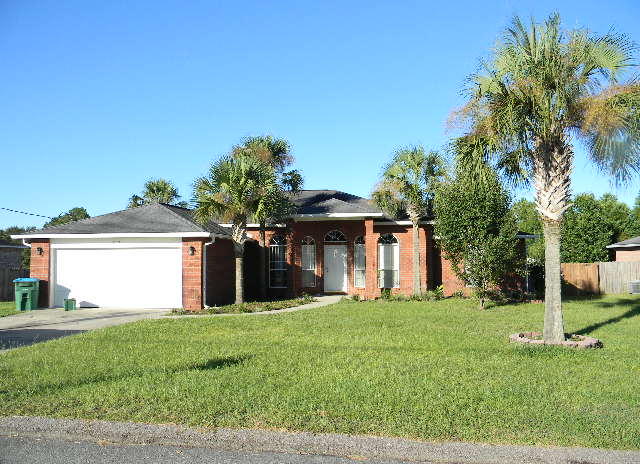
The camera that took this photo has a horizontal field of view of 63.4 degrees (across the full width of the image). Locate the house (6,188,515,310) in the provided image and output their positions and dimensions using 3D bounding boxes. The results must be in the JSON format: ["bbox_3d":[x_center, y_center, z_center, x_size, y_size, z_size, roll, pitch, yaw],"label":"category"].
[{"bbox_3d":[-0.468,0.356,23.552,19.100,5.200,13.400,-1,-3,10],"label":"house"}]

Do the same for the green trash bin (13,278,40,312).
[{"bbox_3d":[-10.133,2.154,17.815,0.640,1.110,0.760,0,-3,-7],"label":"green trash bin"}]

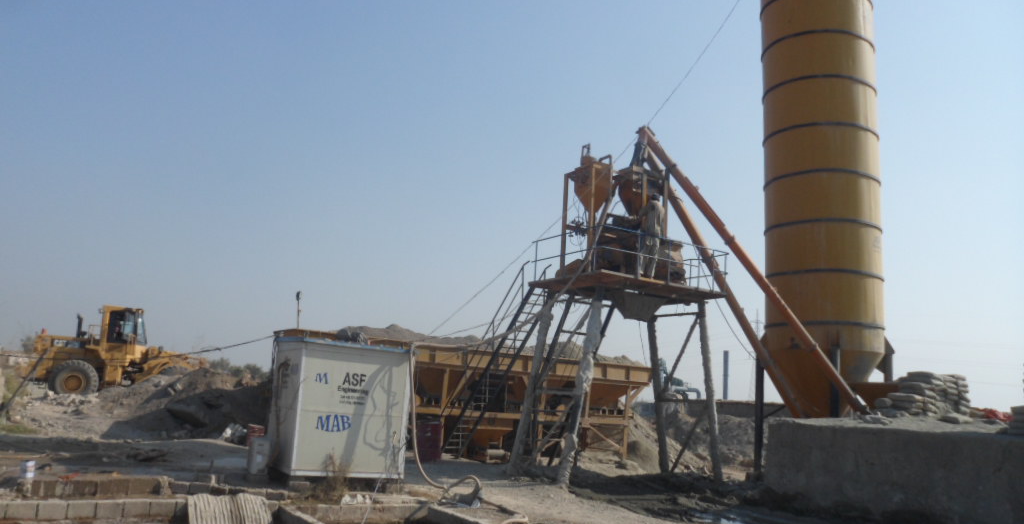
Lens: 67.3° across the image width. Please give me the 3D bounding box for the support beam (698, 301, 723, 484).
[{"bbox_3d":[4.193,2.739,16.375,0.200,3.816,0.200,-1,-6,-38],"label":"support beam"}]

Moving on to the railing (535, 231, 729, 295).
[{"bbox_3d":[2.607,0.120,16.831,3.900,0.900,2.300,10,-13,-37],"label":"railing"}]

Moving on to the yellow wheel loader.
[{"bbox_3d":[-13.477,3.589,27.860,6.900,3.400,2.750,4,-10,-10],"label":"yellow wheel loader"}]

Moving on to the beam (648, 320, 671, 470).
[{"bbox_3d":[3.370,3.007,17.946,0.220,3.769,0.220,-1,-6,-38],"label":"beam"}]

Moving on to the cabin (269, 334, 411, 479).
[{"bbox_3d":[-3.216,2.709,14.326,2.069,2.325,1.625,9,-12,-31],"label":"cabin"}]

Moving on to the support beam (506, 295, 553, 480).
[{"bbox_3d":[0.408,2.533,16.040,0.250,3.768,0.250,21,-18,-34],"label":"support beam"}]

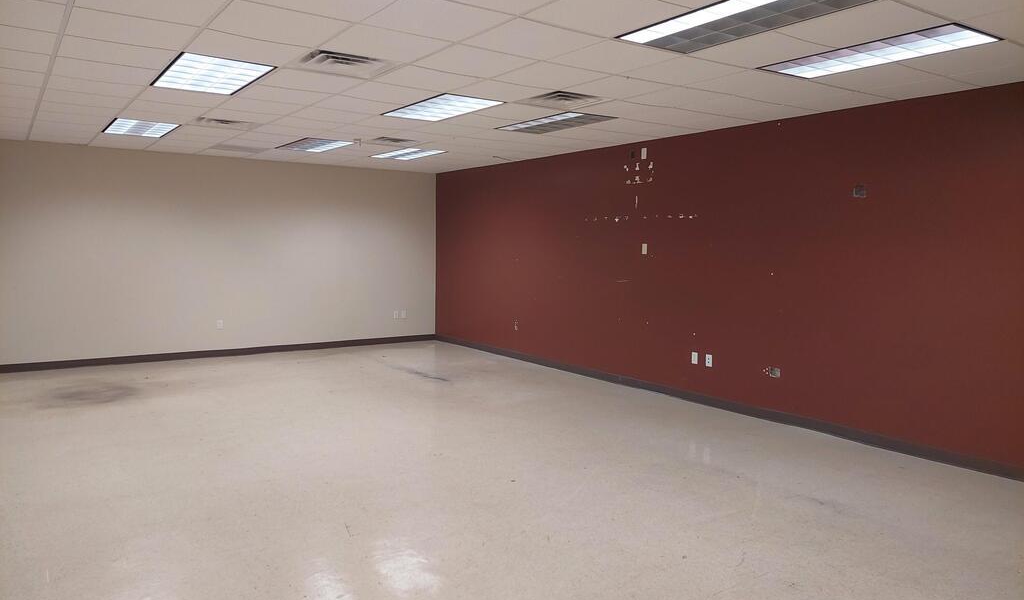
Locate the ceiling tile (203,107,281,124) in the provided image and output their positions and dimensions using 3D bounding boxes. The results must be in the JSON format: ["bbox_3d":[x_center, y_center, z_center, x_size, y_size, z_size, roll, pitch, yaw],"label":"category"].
[{"bbox_3d":[-2.509,-1.733,6.627,0.597,0.030,0.597,-3,6,-35],"label":"ceiling tile"}]

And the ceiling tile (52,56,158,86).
[{"bbox_3d":[-2.824,-1.594,4.937,0.598,0.020,0.598,-3,6,-35],"label":"ceiling tile"}]

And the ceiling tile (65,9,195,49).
[{"bbox_3d":[-2.112,-1.509,3.941,0.597,0.030,0.597,-3,6,-35],"label":"ceiling tile"}]

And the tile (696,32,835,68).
[{"bbox_3d":[1.478,-1.485,4.200,0.597,0.030,0.597,-3,6,-35],"label":"tile"}]

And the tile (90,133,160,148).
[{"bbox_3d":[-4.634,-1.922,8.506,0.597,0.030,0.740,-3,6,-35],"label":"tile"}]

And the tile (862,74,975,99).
[{"bbox_3d":[2.963,-1.557,5.235,0.519,0.020,0.586,-3,6,-35],"label":"tile"}]

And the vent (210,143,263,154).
[{"bbox_3d":[-3.469,-1.946,9.038,0.580,0.030,0.580,-3,6,-35],"label":"vent"}]

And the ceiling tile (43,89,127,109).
[{"bbox_3d":[-3.533,-1.684,5.926,0.598,0.020,0.598,-3,6,-35],"label":"ceiling tile"}]

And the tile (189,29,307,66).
[{"bbox_3d":[-1.590,-1.503,4.248,0.600,0.020,0.600,-3,6,-35],"label":"tile"}]

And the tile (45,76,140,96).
[{"bbox_3d":[-3.147,-1.618,5.382,0.600,0.020,0.600,-3,6,-35],"label":"tile"}]

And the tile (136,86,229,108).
[{"bbox_3d":[-2.649,-1.642,5.734,0.600,0.020,0.600,-3,6,-35],"label":"tile"}]

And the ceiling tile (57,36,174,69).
[{"bbox_3d":[-2.441,-1.525,4.391,0.600,0.020,0.600,-3,6,-35],"label":"ceiling tile"}]

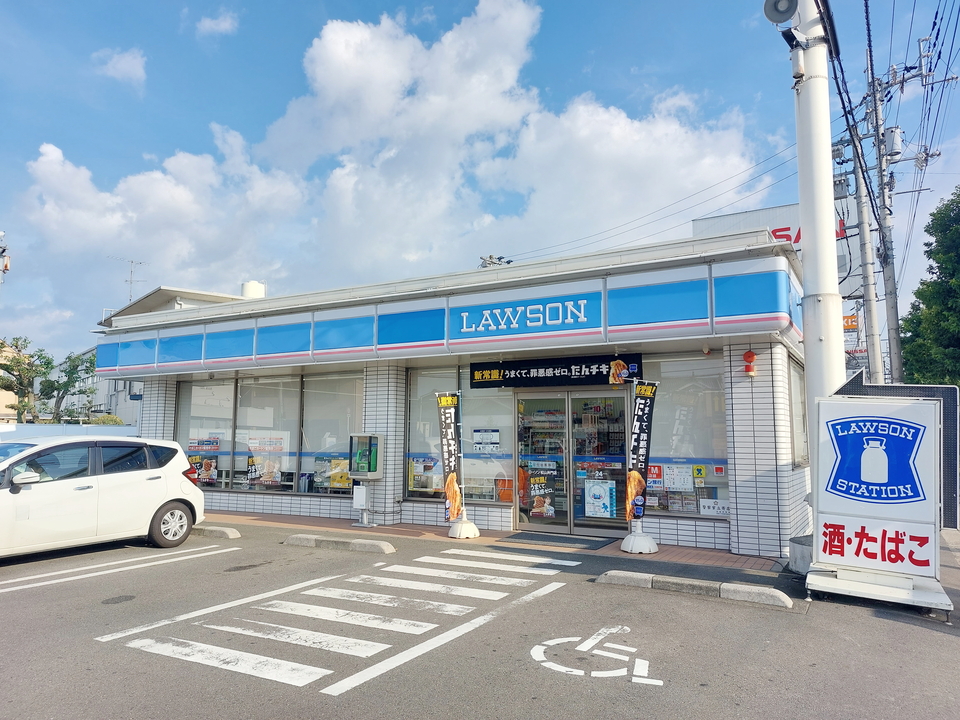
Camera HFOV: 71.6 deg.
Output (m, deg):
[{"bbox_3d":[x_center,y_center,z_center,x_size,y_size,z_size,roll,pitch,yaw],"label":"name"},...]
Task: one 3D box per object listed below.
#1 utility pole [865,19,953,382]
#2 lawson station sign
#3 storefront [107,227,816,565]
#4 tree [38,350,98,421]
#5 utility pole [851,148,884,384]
[{"bbox_3d":[11.685,-2.555,17.518,2.070,12.600,0.800,-4,-8,28],"label":"utility pole"},{"bbox_3d":[3.694,1.158,6.226,1.000,1.580,0.250,0,-6,29],"label":"lawson station sign"},{"bbox_3d":[-0.172,1.182,14.642,13.460,4.010,9.000,-4,-8,28],"label":"storefront"},{"bbox_3d":[-12.378,1.748,19.744,2.000,4.100,2.000,-4,-8,28],"label":"tree"},{"bbox_3d":[8.320,-0.844,14.057,0.330,8.290,0.330,-4,-8,28],"label":"utility pole"}]

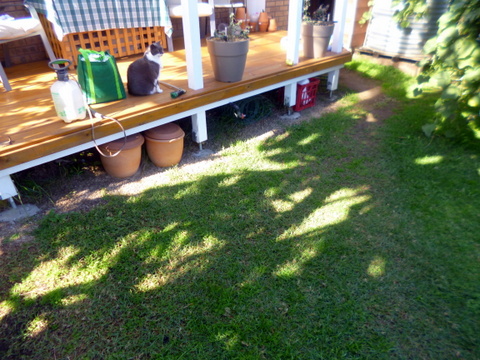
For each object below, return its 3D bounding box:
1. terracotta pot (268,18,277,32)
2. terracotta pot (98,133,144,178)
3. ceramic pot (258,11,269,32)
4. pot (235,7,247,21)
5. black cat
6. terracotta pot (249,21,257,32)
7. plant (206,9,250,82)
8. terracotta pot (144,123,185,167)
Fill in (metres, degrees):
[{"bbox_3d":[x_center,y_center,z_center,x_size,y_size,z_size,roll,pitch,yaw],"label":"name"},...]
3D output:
[{"bbox_3d":[0.570,-2.654,5.720,0.138,0.189,0.138,-1,33,1],"label":"terracotta pot"},{"bbox_3d":[-1.004,-0.215,2.909,0.373,0.327,0.373,-1,33,1],"label":"terracotta pot"},{"bbox_3d":[0.407,-2.703,5.699,0.169,0.300,0.169,-1,33,1],"label":"ceramic pot"},{"bbox_3d":[0.021,-2.730,5.498,0.178,0.194,0.178,-1,33,1],"label":"pot"},{"bbox_3d":[-0.848,-0.970,2.927,0.320,0.410,0.200,-9,33,-13],"label":"black cat"},{"bbox_3d":[0.227,-2.628,5.719,0.128,0.159,0.128,-1,33,1],"label":"terracotta pot"},{"bbox_3d":[-0.098,-1.283,3.189,0.405,0.628,0.405,-1,33,1],"label":"plant"},{"bbox_3d":[-0.671,-0.316,3.060,0.354,0.323,0.354,-1,33,1],"label":"terracotta pot"}]

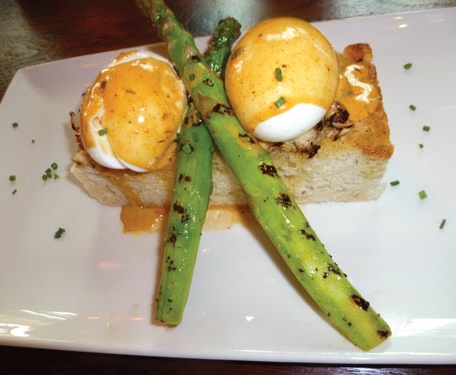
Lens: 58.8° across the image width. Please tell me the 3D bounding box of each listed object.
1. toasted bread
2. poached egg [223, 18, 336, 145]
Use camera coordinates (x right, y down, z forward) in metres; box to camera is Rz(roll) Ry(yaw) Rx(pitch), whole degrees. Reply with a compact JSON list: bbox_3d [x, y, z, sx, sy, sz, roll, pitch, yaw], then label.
[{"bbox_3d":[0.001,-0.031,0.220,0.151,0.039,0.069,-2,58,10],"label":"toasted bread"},{"bbox_3d":[0.023,-0.047,0.176,0.050,0.045,0.056,-2,58,10],"label":"poached egg"}]

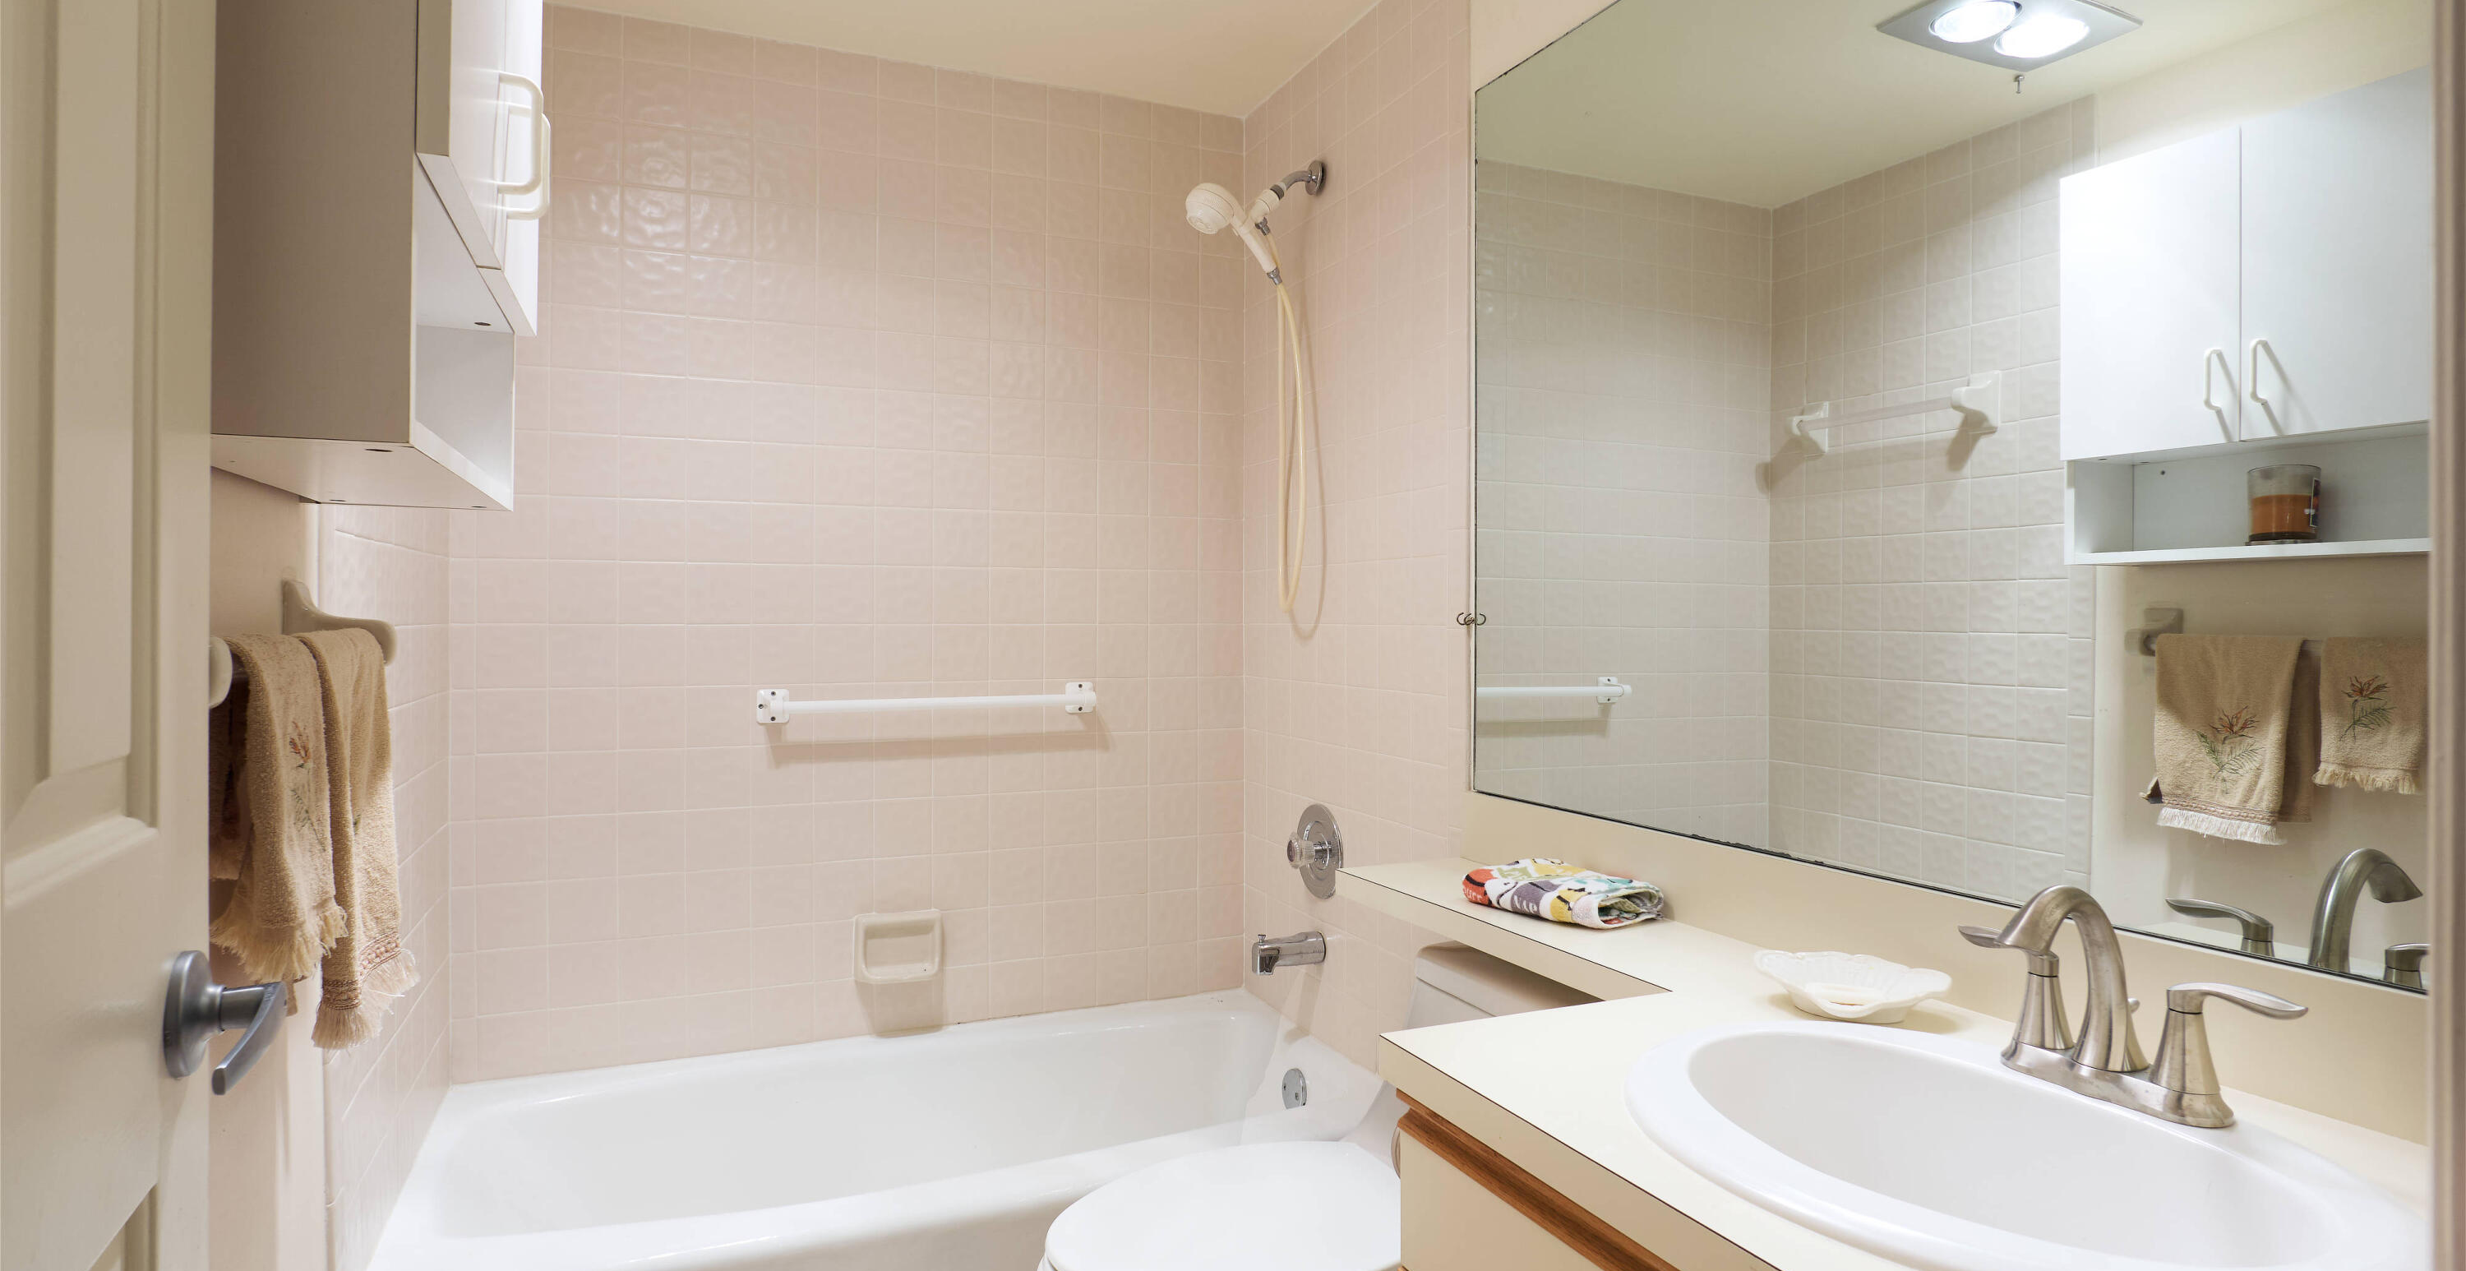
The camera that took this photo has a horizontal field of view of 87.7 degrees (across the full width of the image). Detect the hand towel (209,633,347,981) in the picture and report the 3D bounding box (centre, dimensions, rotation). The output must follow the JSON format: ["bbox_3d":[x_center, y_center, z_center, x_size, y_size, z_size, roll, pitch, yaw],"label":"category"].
[{"bbox_3d":[-0.737,0.128,0.988,0.067,0.259,0.157,0,0,-22],"label":"hand towel"}]

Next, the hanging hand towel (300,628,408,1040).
[{"bbox_3d":[-0.824,0.177,1.192,0.065,0.363,0.242,0,0,-22],"label":"hanging hand towel"}]

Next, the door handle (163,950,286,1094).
[{"bbox_3d":[-0.502,0.198,0.638,0.055,0.066,0.161,0,0,-27],"label":"door handle"}]

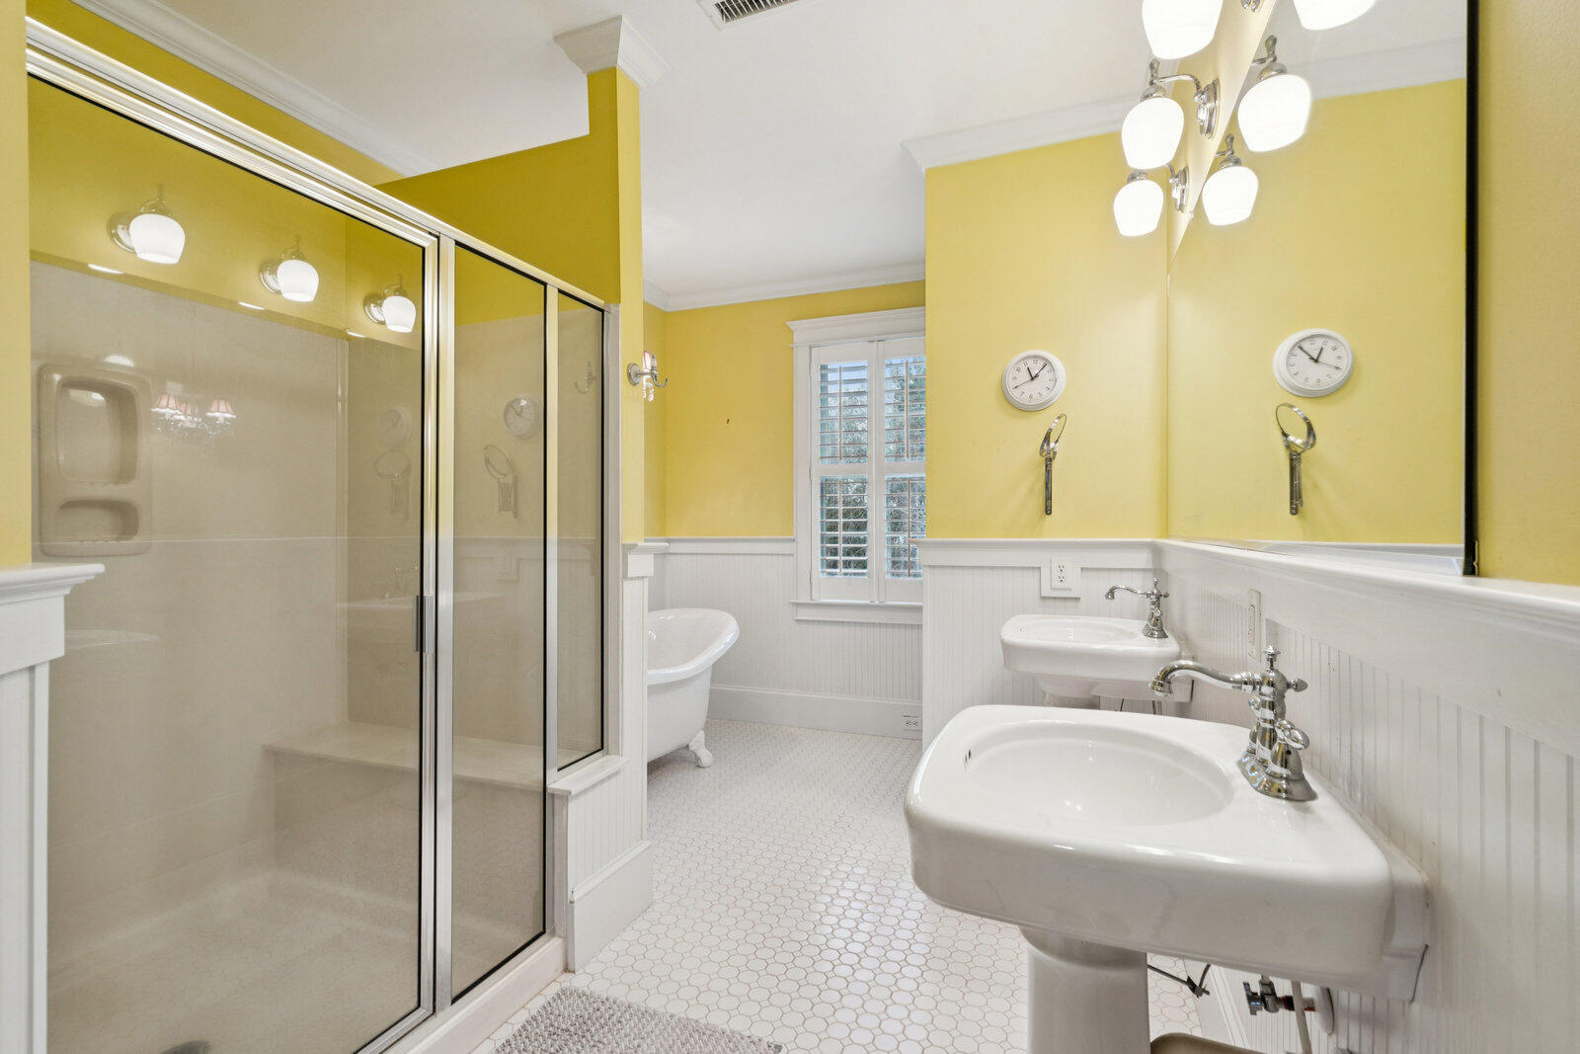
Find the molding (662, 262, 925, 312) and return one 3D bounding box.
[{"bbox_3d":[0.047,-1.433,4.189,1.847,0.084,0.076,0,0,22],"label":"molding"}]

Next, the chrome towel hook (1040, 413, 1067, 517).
[{"bbox_3d":[0.930,-0.216,2.488,0.102,0.352,0.160,0,0,22],"label":"chrome towel hook"}]

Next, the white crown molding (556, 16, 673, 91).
[{"bbox_3d":[-0.551,-1.435,2.196,0.250,0.088,0.255,0,0,22],"label":"white crown molding"}]

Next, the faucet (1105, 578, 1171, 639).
[{"bbox_3d":[1.031,0.234,2.081,0.172,0.167,0.165,0,0,22],"label":"faucet"}]

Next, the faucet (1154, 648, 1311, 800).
[{"bbox_3d":[0.566,0.235,0.910,0.174,0.167,0.165,0,0,22],"label":"faucet"}]

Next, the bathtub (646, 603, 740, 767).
[{"bbox_3d":[-0.776,0.841,3.428,0.753,0.741,1.543,0,0,22],"label":"bathtub"}]

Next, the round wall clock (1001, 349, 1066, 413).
[{"bbox_3d":[0.893,-0.536,2.574,0.219,0.220,0.044,0,0,22],"label":"round wall clock"}]

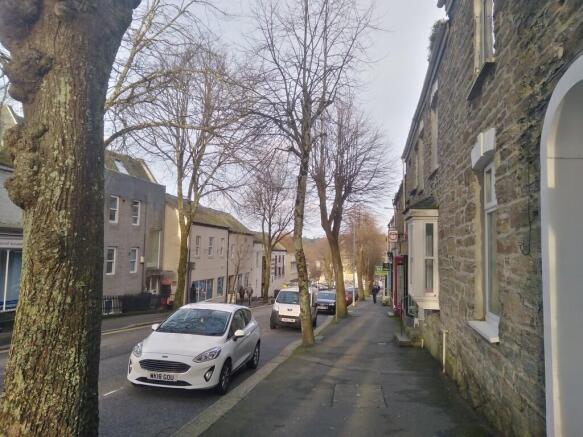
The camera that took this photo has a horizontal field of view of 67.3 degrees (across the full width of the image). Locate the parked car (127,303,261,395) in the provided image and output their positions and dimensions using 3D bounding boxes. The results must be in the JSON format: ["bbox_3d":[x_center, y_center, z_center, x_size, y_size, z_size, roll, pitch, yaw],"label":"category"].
[{"bbox_3d":[-1.820,2.608,9.274,1.800,1.470,4.040,1,-8,9],"label":"parked car"}]

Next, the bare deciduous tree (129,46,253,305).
[{"bbox_3d":[-6.494,-2.899,27.602,7.600,17.190,7.400,0,-4,9],"label":"bare deciduous tree"}]

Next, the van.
[{"bbox_3d":[0.264,3.965,19.612,1.740,1.720,3.900,1,-8,9],"label":"van"}]

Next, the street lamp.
[{"bbox_3d":[5.579,3.869,38.772,0.400,7.760,0.320,0,-4,9],"label":"street lamp"}]

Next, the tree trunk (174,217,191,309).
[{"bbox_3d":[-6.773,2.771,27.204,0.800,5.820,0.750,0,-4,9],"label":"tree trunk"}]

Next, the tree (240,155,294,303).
[{"bbox_3d":[-2.302,0.898,41.999,5.000,14.260,5.000,0,-4,9],"label":"tree"}]

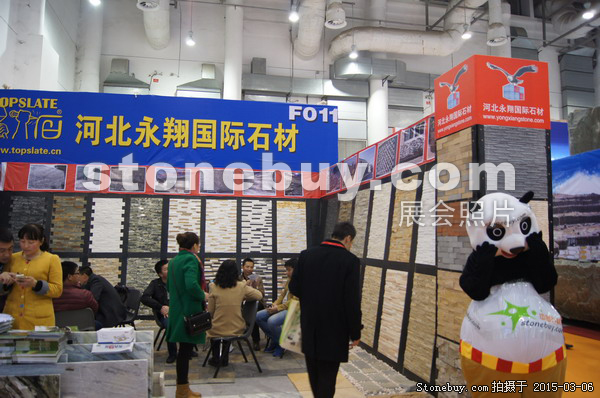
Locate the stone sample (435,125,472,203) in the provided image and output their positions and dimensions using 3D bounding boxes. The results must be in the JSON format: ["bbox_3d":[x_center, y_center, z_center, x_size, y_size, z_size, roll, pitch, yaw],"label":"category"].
[{"bbox_3d":[1.488,-0.302,4.291,0.050,0.644,0.624,1,-5,-13],"label":"stone sample"}]

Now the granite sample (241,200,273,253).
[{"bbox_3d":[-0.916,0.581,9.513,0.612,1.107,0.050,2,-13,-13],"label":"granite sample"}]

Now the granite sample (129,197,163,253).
[{"bbox_3d":[-3.096,0.520,9.012,0.612,1.107,0.050,2,-13,-13],"label":"granite sample"}]

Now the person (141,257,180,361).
[{"bbox_3d":[-1.795,1.456,6.041,0.780,1.240,0.560,-2,-6,25],"label":"person"}]

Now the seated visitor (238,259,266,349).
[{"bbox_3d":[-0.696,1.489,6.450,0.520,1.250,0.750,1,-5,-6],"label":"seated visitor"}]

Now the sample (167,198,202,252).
[{"bbox_3d":[-2.369,0.540,9.179,0.612,1.107,0.050,2,-13,-13],"label":"sample"}]

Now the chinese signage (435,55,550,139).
[{"bbox_3d":[1.926,-0.965,4.585,0.797,0.655,0.740,2,-5,-13],"label":"chinese signage"}]

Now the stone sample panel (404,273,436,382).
[{"bbox_3d":[1.347,1.397,5.035,0.050,1.093,0.606,9,-7,-12],"label":"stone sample panel"}]

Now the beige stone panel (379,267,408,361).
[{"bbox_3d":[1.181,1.467,5.743,0.040,1.085,0.620,9,-7,-12],"label":"beige stone panel"}]

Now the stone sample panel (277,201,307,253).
[{"bbox_3d":[-0.153,0.563,8.936,0.593,1.030,0.040,1,-6,-6],"label":"stone sample panel"}]

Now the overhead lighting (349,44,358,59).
[{"bbox_3d":[2.326,-6.402,19.500,0.420,0.600,0.420,0,-5,0],"label":"overhead lighting"}]

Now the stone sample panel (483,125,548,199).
[{"bbox_3d":[1.941,-0.321,4.053,0.649,0.654,0.050,1,-5,-13],"label":"stone sample panel"}]

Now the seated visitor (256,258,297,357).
[{"bbox_3d":[-0.255,1.471,6.191,0.800,1.260,0.530,3,-6,-27],"label":"seated visitor"}]

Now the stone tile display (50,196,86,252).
[{"bbox_3d":[-4.380,0.484,8.480,0.580,1.044,0.040,1,-6,-6],"label":"stone tile display"}]

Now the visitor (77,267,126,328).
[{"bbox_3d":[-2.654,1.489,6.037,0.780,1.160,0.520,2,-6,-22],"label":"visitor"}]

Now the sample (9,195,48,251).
[{"bbox_3d":[-5.080,0.462,8.405,0.649,1.033,0.040,1,-6,-6],"label":"sample"}]

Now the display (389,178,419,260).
[{"bbox_3d":[1.355,0.284,5.878,0.050,1.056,0.639,9,-7,-12],"label":"display"}]

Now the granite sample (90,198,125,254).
[{"bbox_3d":[-3.822,0.499,8.844,0.612,1.107,0.050,2,-13,-13],"label":"granite sample"}]

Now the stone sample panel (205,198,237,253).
[{"bbox_3d":[-1.543,0.537,8.786,0.604,1.043,0.040,1,-6,-6],"label":"stone sample panel"}]

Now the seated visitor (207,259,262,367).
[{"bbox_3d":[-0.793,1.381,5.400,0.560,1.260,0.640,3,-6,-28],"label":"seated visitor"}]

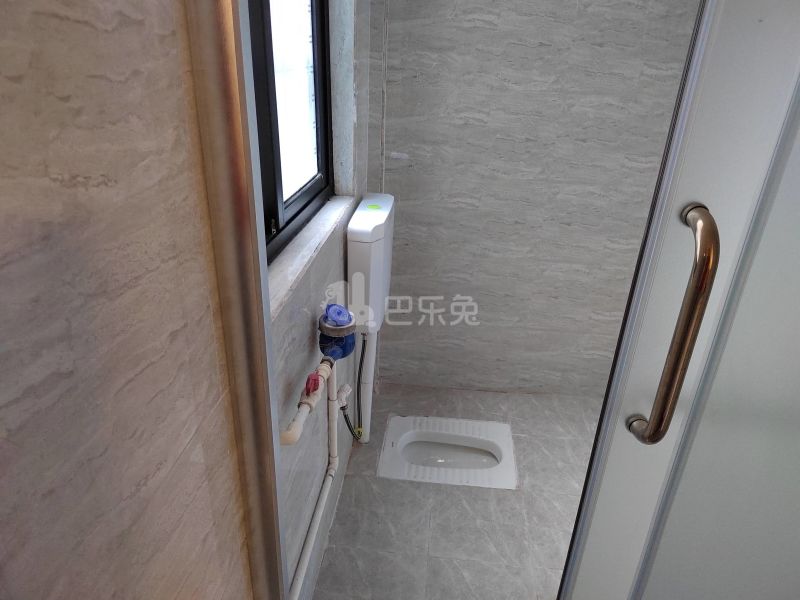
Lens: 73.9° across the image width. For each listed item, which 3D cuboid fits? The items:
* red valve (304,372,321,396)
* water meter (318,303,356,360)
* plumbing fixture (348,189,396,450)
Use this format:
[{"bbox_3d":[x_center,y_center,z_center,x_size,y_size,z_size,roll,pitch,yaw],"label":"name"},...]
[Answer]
[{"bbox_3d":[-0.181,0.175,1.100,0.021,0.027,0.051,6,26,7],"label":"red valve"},{"bbox_3d":[-0.142,0.073,1.218,0.086,0.128,0.125,4,24,4],"label":"water meter"},{"bbox_3d":[-0.103,0.117,1.894,0.108,0.900,0.420,4,24,4],"label":"plumbing fixture"}]

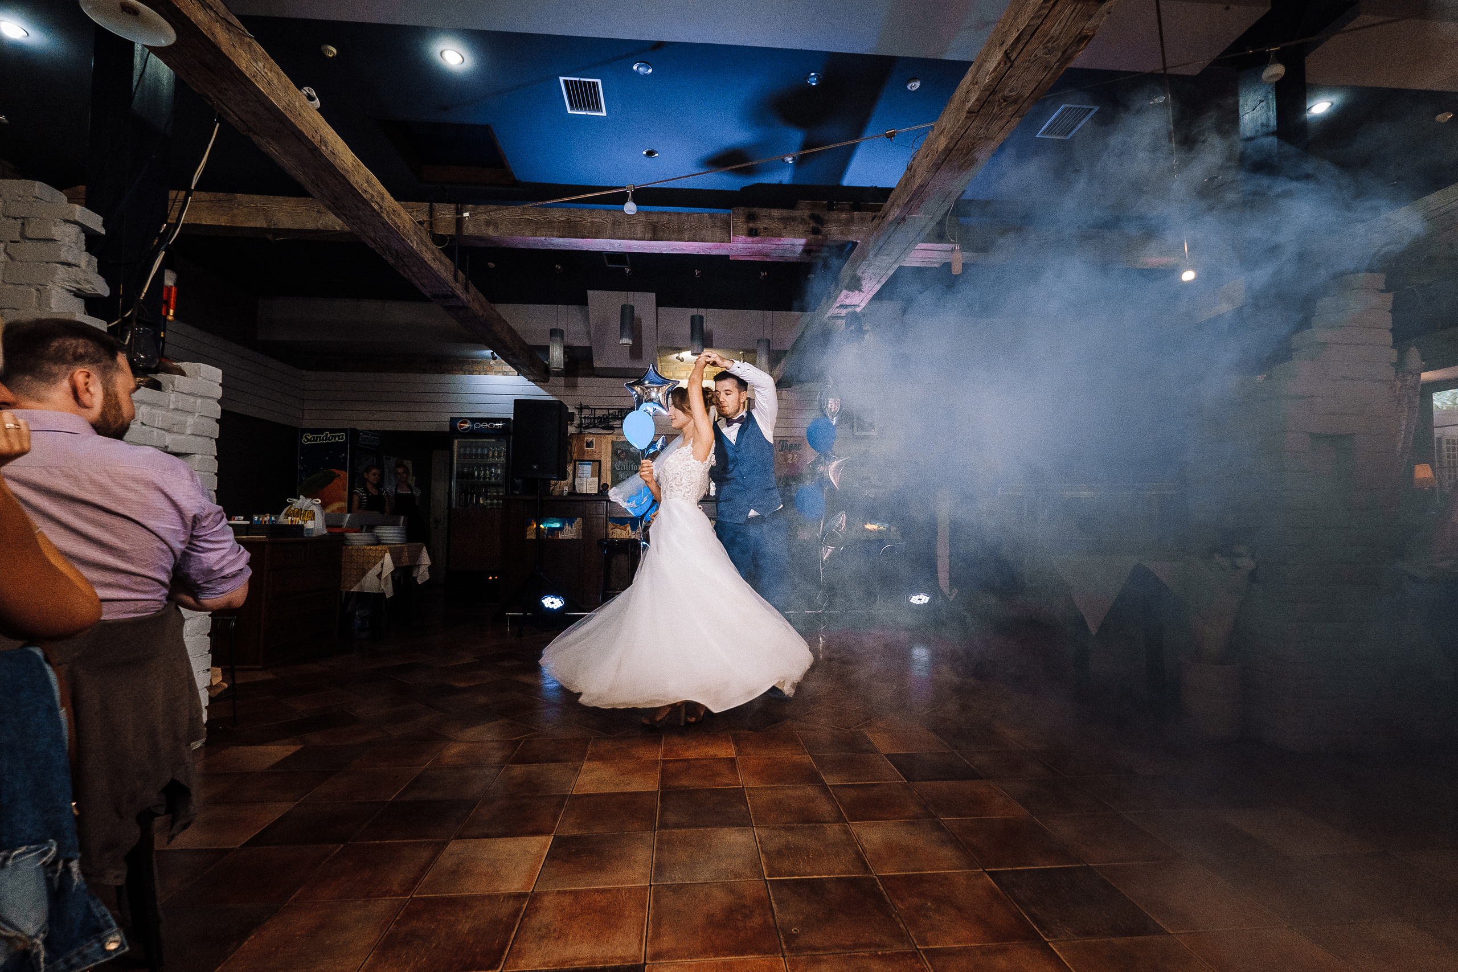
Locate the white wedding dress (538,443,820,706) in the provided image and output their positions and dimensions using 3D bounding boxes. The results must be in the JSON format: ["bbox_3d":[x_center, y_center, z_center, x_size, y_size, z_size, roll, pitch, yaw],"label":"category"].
[{"bbox_3d":[-0.241,0.357,2.975,1.320,1.180,1.100,1,-3,-13],"label":"white wedding dress"}]

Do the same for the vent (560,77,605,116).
[{"bbox_3d":[-0.974,-2.620,4.107,0.265,0.030,0.360,0,-3,-5],"label":"vent"}]

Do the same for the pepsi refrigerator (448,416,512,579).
[{"bbox_3d":[-2.909,0.302,7.324,0.680,2.130,0.680,0,-3,-5],"label":"pepsi refrigerator"}]

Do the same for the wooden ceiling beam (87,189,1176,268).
[{"bbox_3d":[-0.551,-2.133,5.121,9.100,0.280,0.220,0,-3,-5],"label":"wooden ceiling beam"}]

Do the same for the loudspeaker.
[{"bbox_3d":[-1.707,-0.394,5.546,0.420,0.700,0.370,0,-3,1],"label":"loudspeaker"}]

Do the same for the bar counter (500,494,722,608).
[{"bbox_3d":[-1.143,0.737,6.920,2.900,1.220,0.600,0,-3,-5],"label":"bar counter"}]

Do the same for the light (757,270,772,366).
[{"bbox_3d":[0.403,-1.929,7.044,0.145,1.087,0.145,0,-3,-5],"label":"light"}]

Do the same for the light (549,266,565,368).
[{"bbox_3d":[-1.934,-1.903,6.854,0.145,1.201,0.145,0,-3,-5],"label":"light"}]

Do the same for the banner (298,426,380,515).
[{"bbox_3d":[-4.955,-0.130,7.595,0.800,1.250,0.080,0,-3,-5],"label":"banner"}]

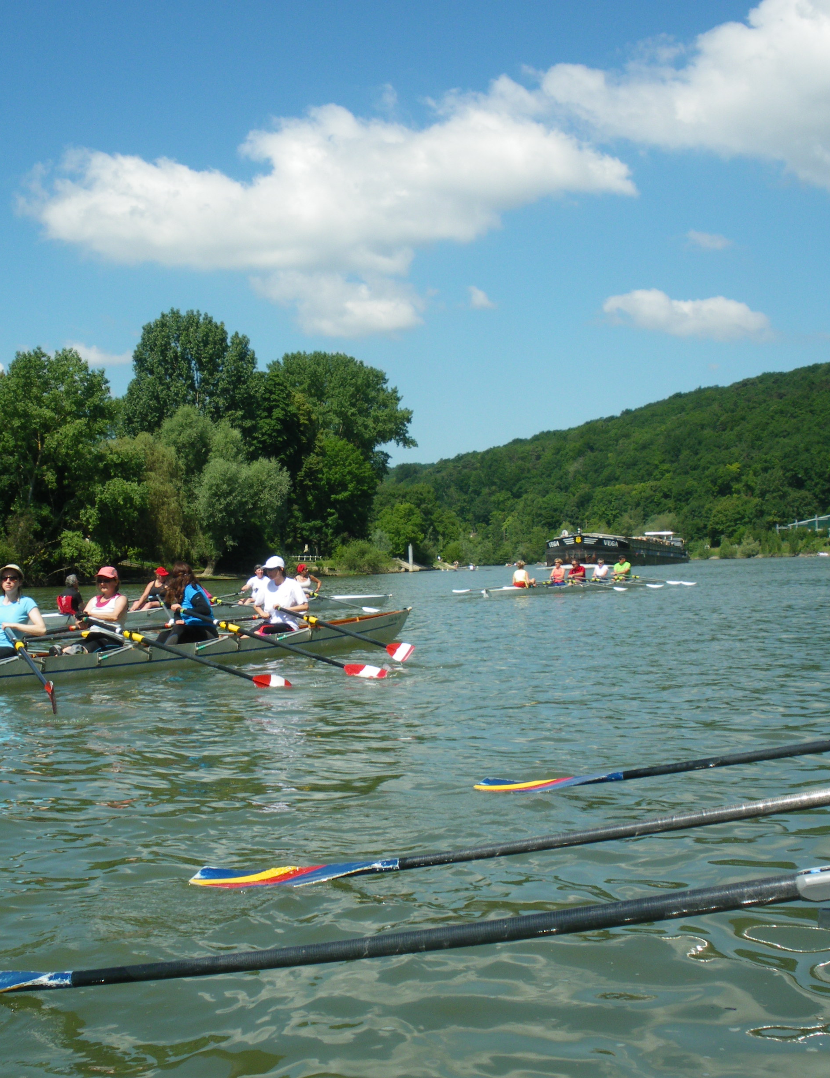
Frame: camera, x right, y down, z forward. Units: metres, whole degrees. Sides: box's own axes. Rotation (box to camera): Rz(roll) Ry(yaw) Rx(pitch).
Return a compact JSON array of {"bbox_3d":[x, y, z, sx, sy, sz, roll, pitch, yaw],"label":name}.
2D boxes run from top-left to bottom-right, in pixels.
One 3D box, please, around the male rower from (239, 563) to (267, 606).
[{"bbox_3d":[-3.434,0.984,31.200,0.600,0.900,1.000,-3,-1,40],"label":"male rower"}]

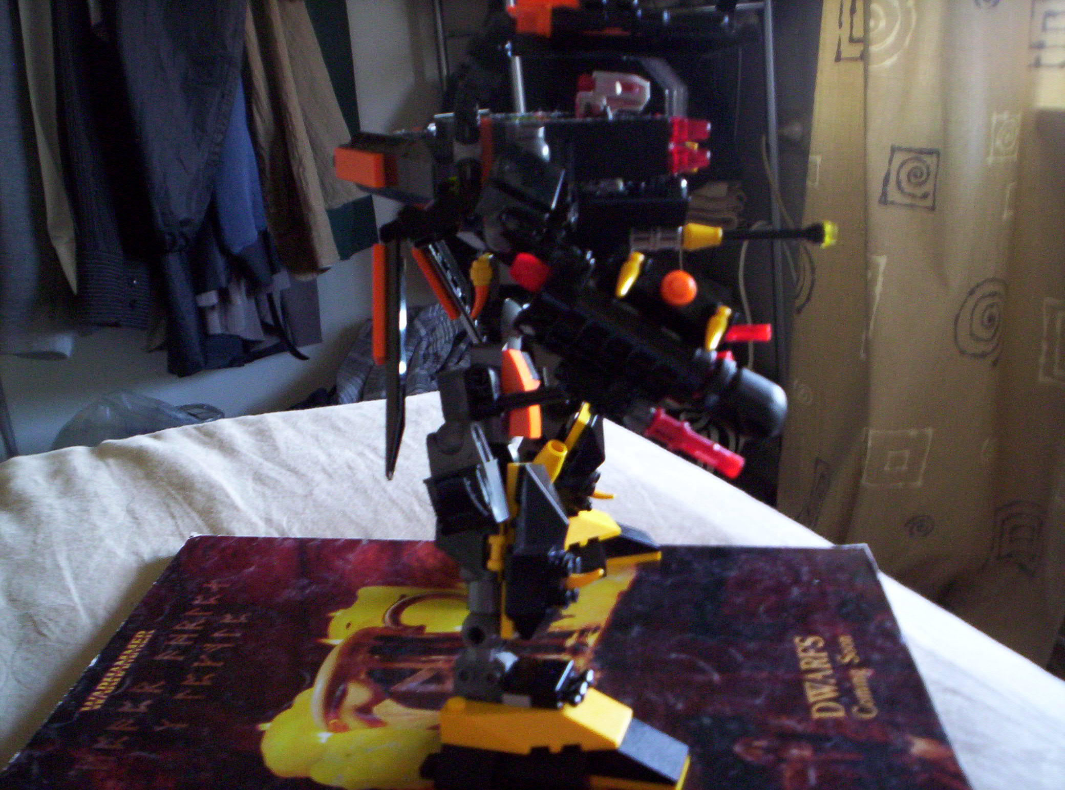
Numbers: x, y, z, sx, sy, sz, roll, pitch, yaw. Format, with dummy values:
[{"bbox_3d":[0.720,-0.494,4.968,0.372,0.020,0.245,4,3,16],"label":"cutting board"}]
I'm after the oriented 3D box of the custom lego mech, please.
[{"bbox_3d":[0.013,-0.020,0.354,0.155,0.212,0.190,-1,17,0],"label":"custom lego mech"}]

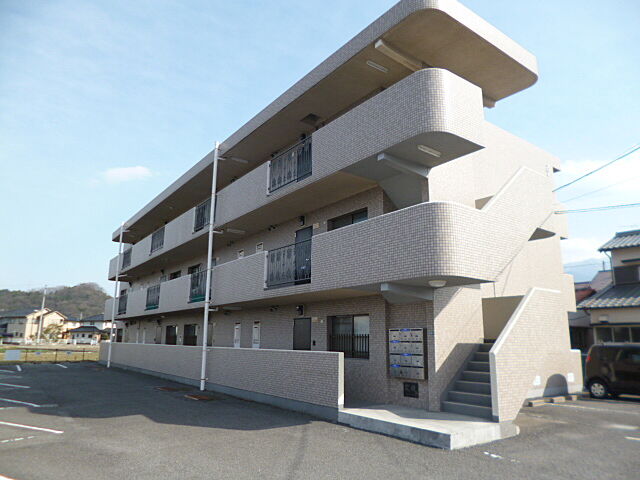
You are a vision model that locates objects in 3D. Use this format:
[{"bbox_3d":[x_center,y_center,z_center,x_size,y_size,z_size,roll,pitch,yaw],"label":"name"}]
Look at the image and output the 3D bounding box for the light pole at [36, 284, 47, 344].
[{"bbox_3d":[-51.507,13.723,82.341,0.350,10.682,0.350,9,-15,-35],"label":"light pole"}]

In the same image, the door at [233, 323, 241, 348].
[{"bbox_3d":[-3.001,3.975,15.960,0.099,1.939,0.570,9,-15,-35],"label":"door"}]

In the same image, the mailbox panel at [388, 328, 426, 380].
[{"bbox_3d":[1.931,2.441,9.600,0.173,1.031,0.970,9,-15,-35],"label":"mailbox panel"}]

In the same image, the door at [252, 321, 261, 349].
[{"bbox_3d":[-2.148,3.746,15.127,0.097,1.939,0.454,9,-16,-35],"label":"door"}]

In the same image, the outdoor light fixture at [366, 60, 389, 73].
[{"bbox_3d":[1.382,-4.110,10.594,0.659,0.085,0.121,9,-16,-35],"label":"outdoor light fixture"}]

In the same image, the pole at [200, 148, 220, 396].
[{"bbox_3d":[-3.743,0.640,15.199,0.120,8.572,0.120,9,-15,-35],"label":"pole"}]

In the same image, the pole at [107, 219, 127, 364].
[{"bbox_3d":[-11.815,3.040,25.831,0.120,8.461,0.120,9,-15,-35],"label":"pole"}]

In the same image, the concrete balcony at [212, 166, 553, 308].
[{"bbox_3d":[0.800,0.402,12.687,3.993,2.656,9.680,9,-16,-35],"label":"concrete balcony"}]

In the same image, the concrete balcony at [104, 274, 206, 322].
[{"bbox_3d":[-8.386,3.220,22.639,1.482,1.355,16.395,9,-16,-35],"label":"concrete balcony"}]

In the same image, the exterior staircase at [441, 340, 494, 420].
[{"bbox_3d":[3.384,2.792,8.964,1.567,1.307,1.171,9,-15,-35],"label":"exterior staircase"}]

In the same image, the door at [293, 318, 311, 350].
[{"bbox_3d":[-0.511,3.344,12.956,0.097,2.060,0.926,9,-16,-35],"label":"door"}]

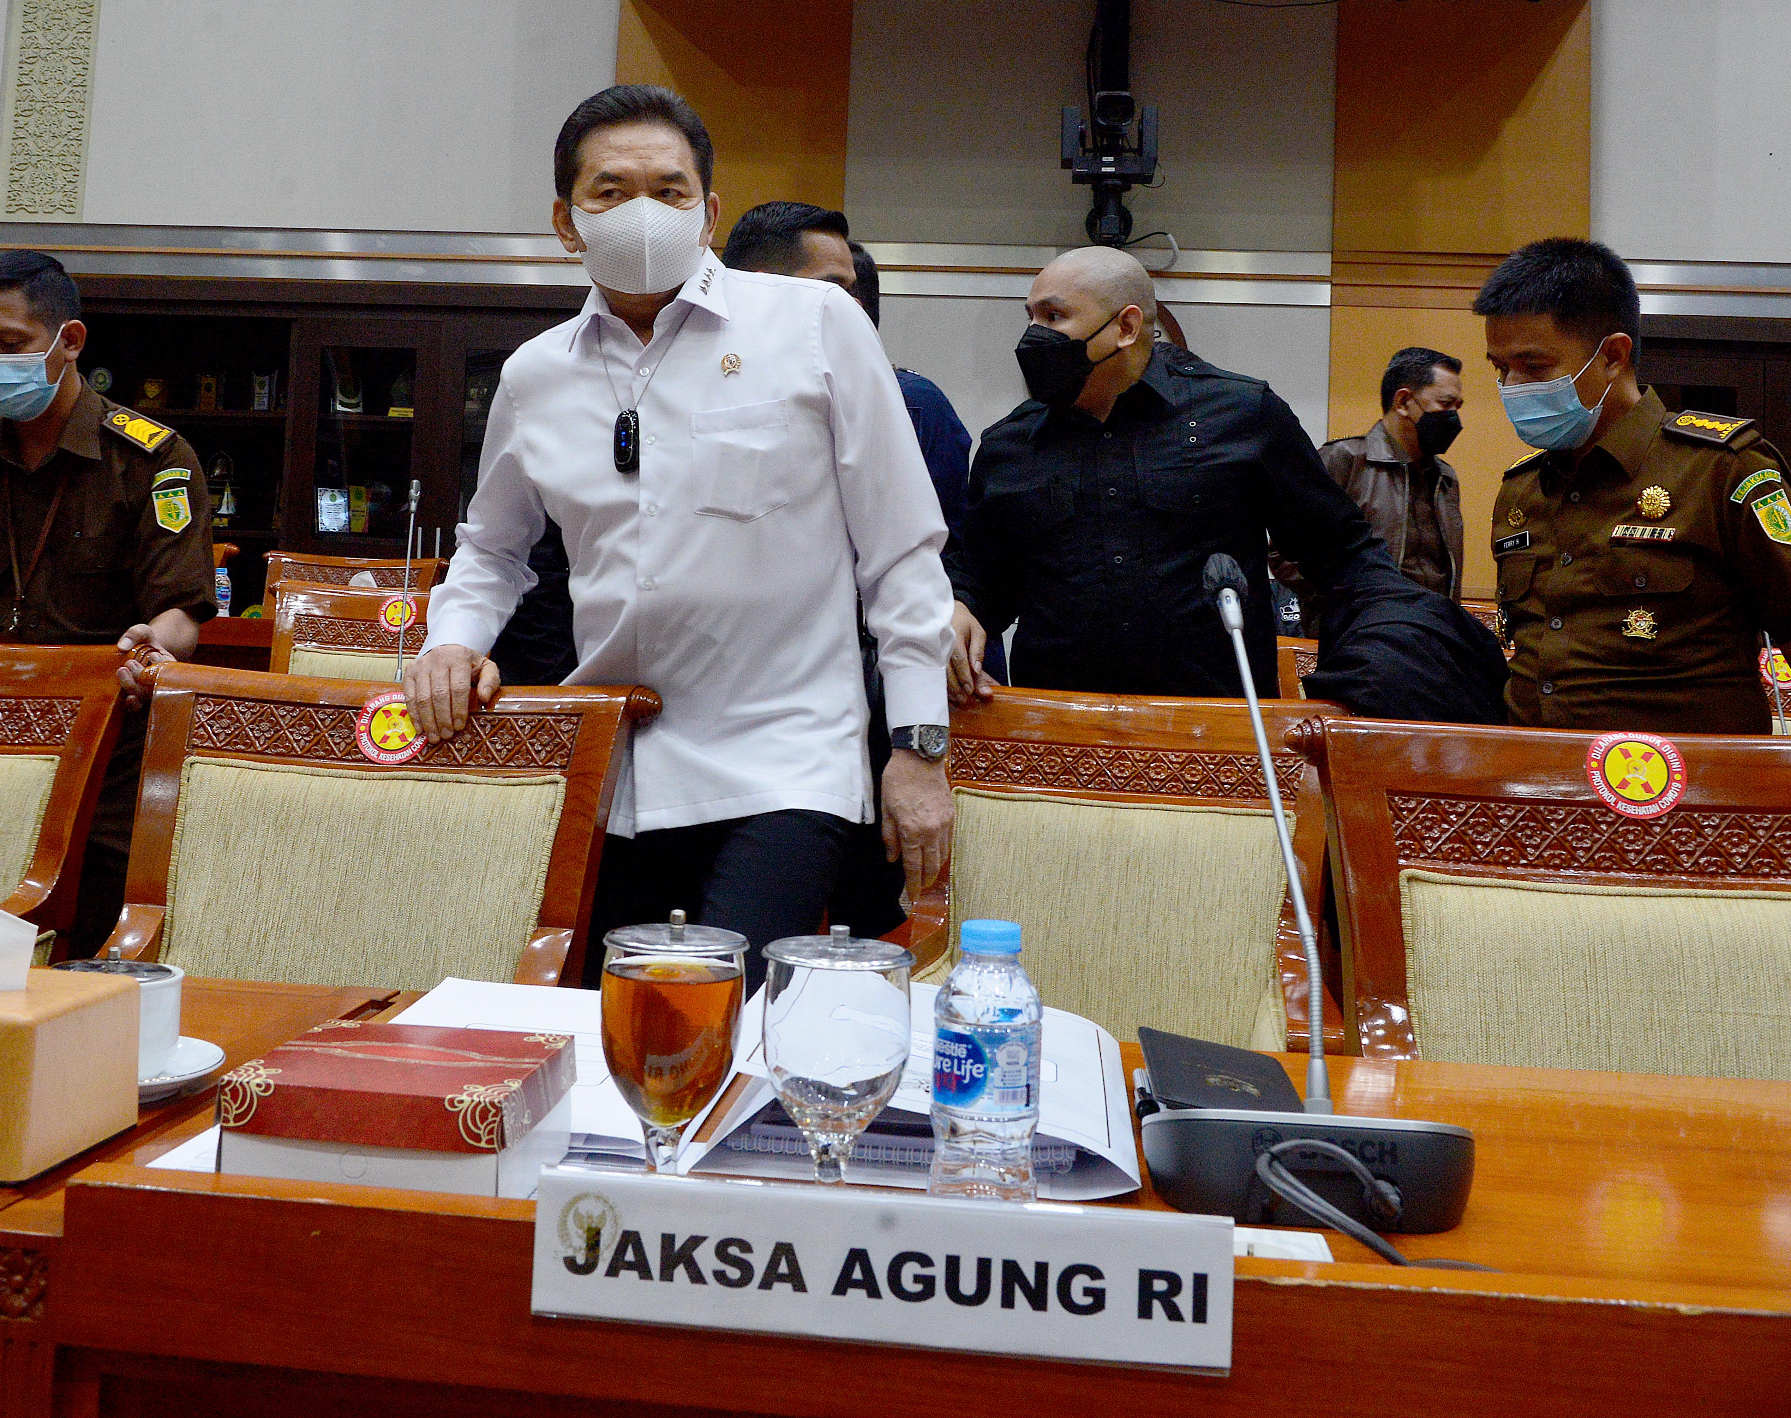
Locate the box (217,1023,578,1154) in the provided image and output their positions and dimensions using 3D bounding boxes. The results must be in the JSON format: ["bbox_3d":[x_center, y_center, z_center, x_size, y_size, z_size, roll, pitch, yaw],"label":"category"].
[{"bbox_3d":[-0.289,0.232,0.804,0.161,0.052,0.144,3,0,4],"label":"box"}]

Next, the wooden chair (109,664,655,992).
[{"bbox_3d":[-0.608,0.477,1.324,0.620,1.060,0.630,3,-2,-1],"label":"wooden chair"}]

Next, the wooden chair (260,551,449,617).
[{"bbox_3d":[-1.762,0.036,4.150,0.620,1.050,0.620,3,0,-3],"label":"wooden chair"}]

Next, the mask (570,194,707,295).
[{"bbox_3d":[-0.283,-0.510,1.494,0.150,0.115,0.085,3,4,-15],"label":"mask"}]

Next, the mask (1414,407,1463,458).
[{"bbox_3d":[1.230,-0.622,3.055,0.130,0.110,0.090,3,10,-35],"label":"mask"}]

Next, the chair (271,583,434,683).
[{"bbox_3d":[-1.085,0.259,2.860,0.620,1.050,0.620,3,0,-18],"label":"chair"}]

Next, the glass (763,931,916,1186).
[{"bbox_3d":[-0.033,0.194,0.718,0.081,0.154,0.081,2,-2,0],"label":"glass"}]

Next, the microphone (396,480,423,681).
[{"bbox_3d":[-0.934,-0.246,2.600,0.030,0.390,0.045,2,-2,0],"label":"microphone"}]

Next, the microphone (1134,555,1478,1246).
[{"bbox_3d":[0.256,0.095,0.899,0.205,0.414,0.250,3,0,3],"label":"microphone"}]

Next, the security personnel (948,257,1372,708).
[{"bbox_3d":[0.343,0.198,1.969,0.640,1.736,0.440,3,0,13],"label":"security personnel"}]

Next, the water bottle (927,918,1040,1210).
[{"bbox_3d":[0.051,0.198,0.758,0.062,0.155,0.062,2,-2,0],"label":"water bottle"}]

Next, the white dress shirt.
[{"bbox_3d":[-0.254,-0.207,1.670,0.630,0.720,0.380,2,-2,12],"label":"white dress shirt"}]

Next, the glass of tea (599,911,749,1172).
[{"bbox_3d":[-0.125,0.190,0.753,0.081,0.154,0.081,2,-2,0],"label":"glass of tea"}]

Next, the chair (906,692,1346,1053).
[{"bbox_3d":[0.210,0.501,1.432,0.620,1.060,0.630,2,-2,14],"label":"chair"}]

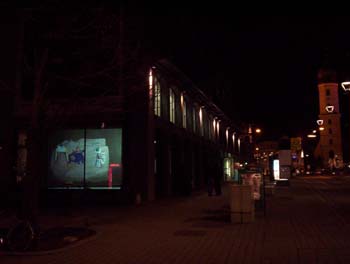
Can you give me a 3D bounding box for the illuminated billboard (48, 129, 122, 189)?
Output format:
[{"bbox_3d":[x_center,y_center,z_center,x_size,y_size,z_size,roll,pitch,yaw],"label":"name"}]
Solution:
[{"bbox_3d":[-3.961,1.183,17.000,3.380,2.650,0.150,-1,-5,7],"label":"illuminated billboard"}]

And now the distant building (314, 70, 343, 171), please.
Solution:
[{"bbox_3d":[74.240,-6.006,185.000,11.000,48.000,11.000,-2,-6,20],"label":"distant building"}]

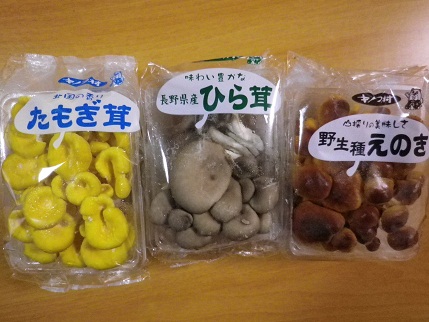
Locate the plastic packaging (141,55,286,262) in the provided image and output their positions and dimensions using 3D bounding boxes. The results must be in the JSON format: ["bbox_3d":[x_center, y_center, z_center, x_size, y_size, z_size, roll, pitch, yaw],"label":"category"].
[{"bbox_3d":[0.000,-0.003,0.302,0.118,0.040,0.168,-2,83,0],"label":"plastic packaging"}]

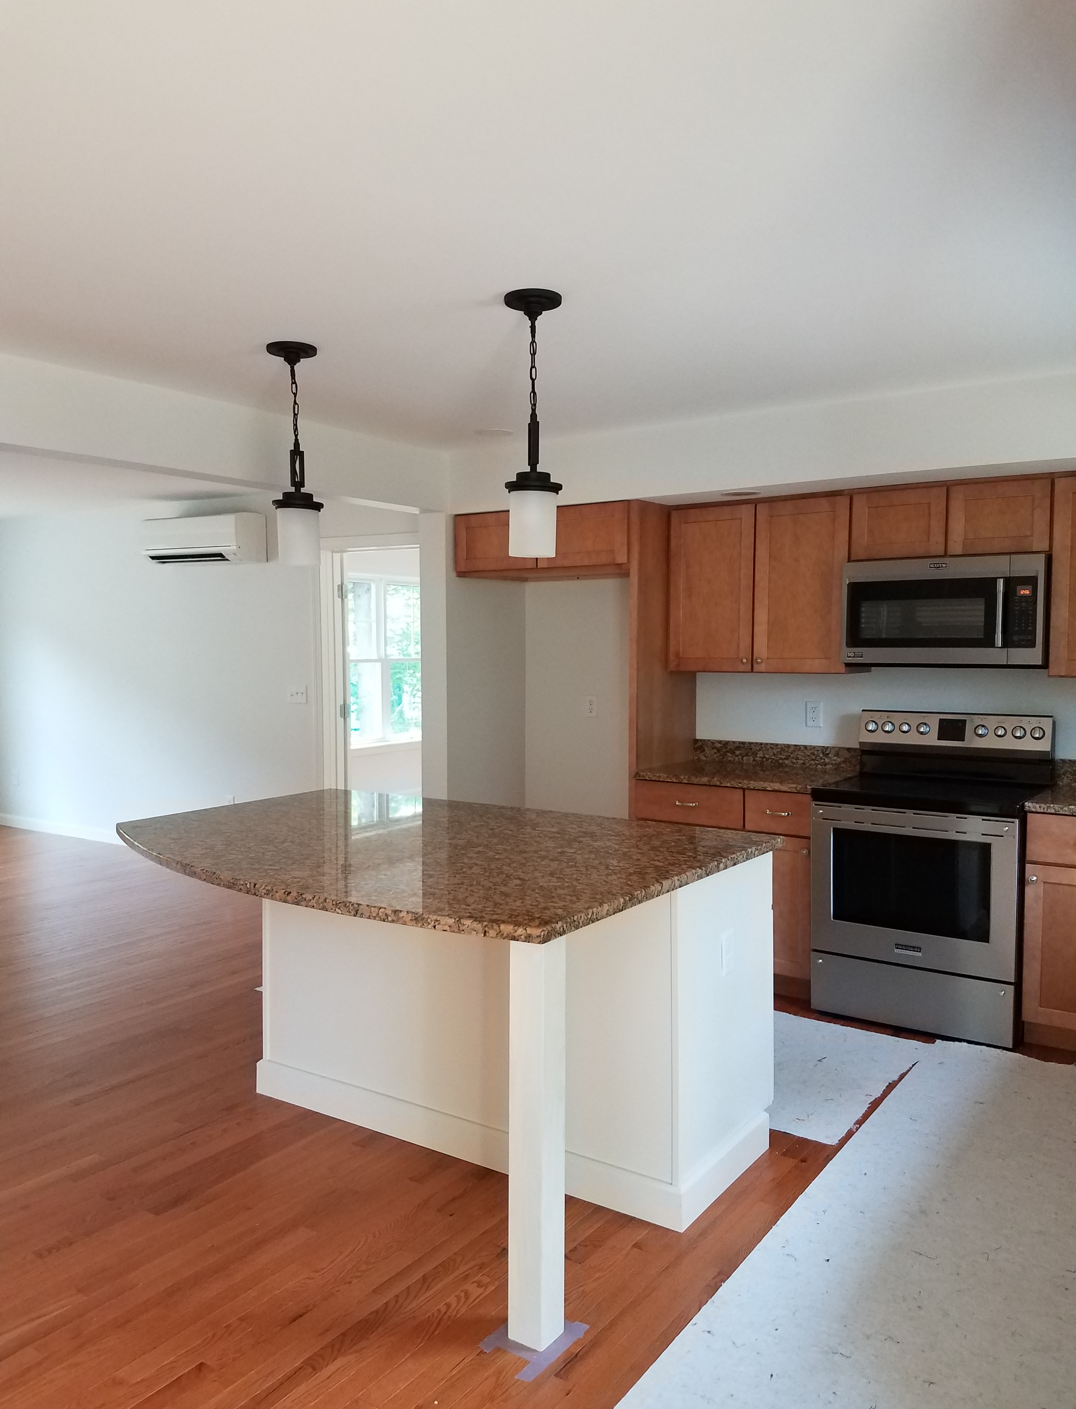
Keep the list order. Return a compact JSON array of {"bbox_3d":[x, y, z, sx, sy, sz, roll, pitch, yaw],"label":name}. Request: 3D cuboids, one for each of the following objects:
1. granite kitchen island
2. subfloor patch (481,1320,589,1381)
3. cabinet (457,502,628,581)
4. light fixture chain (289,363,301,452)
[{"bbox_3d":[-0.422,0.849,3.321,1.995,0.900,1.405,2,3,34],"label":"granite kitchen island"},{"bbox_3d":[-0.012,1.338,2.273,0.163,0.010,0.233,2,3,34],"label":"subfloor patch"},{"bbox_3d":[0.169,-0.779,5.314,0.983,0.309,0.620,2,3,34],"label":"cabinet"},{"bbox_3d":[-0.781,-0.960,3.473,0.028,0.283,0.024,2,3,34],"label":"light fixture chain"}]

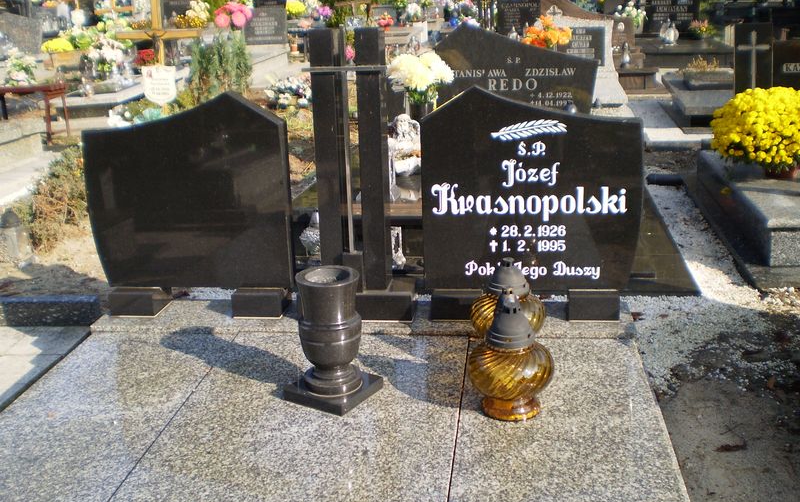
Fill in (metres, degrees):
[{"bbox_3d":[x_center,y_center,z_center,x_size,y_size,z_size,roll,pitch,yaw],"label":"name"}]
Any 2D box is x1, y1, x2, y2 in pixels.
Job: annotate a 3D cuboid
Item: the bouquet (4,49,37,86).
[{"bbox_3d":[-3.740,-1.799,8.200,0.310,0.350,0.280,1,18,8],"label":"bouquet"}]

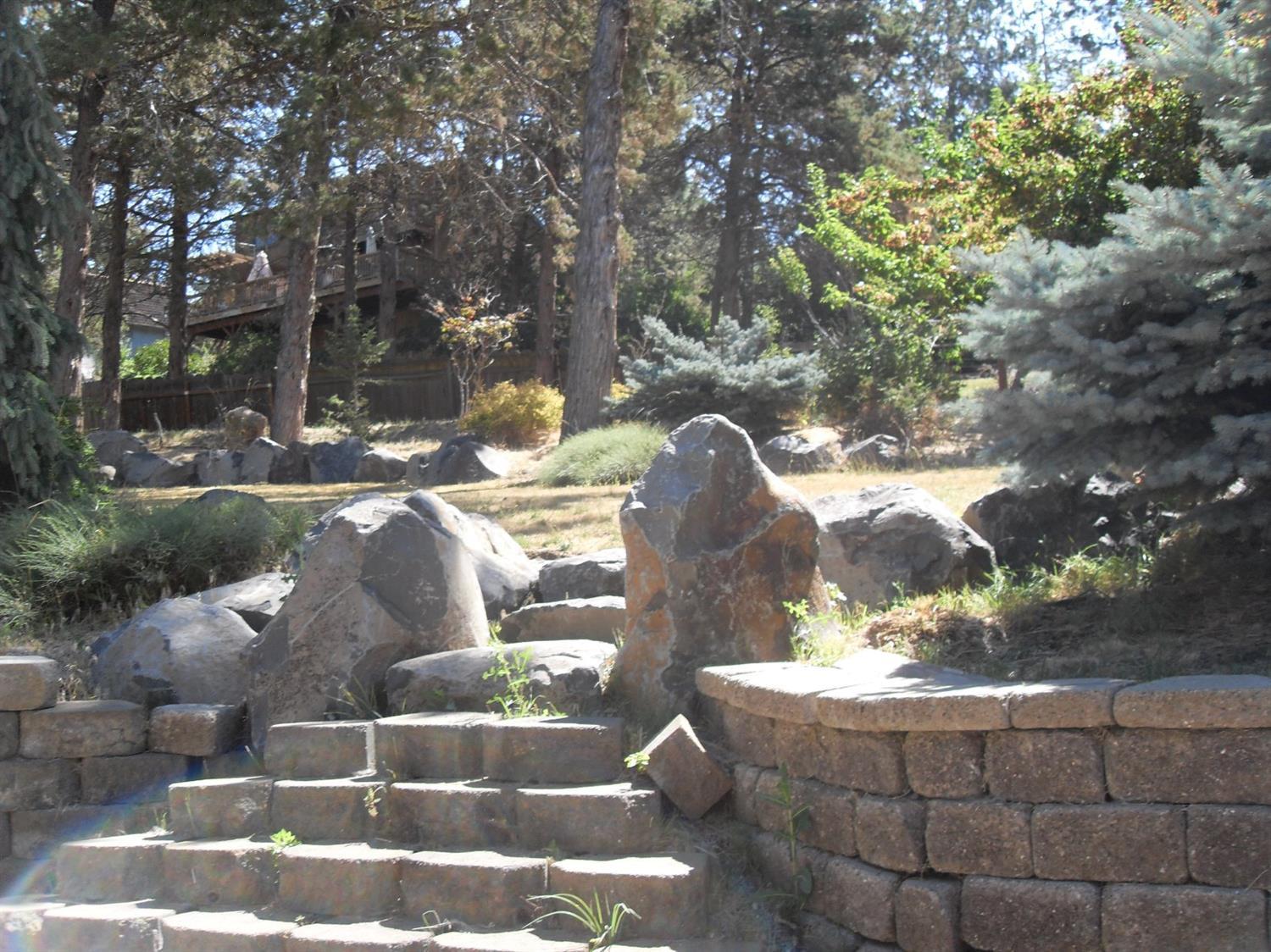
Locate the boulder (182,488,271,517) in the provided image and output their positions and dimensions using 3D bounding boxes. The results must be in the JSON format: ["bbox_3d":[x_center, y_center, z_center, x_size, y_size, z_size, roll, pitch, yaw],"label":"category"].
[{"bbox_3d":[-2.292,0.206,7.000,0.580,0.320,0.480,0,-5,0],"label":"boulder"}]

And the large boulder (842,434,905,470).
[{"bbox_3d":[2.335,-0.233,12.200,0.657,0.367,0.500,-2,-5,11],"label":"large boulder"}]

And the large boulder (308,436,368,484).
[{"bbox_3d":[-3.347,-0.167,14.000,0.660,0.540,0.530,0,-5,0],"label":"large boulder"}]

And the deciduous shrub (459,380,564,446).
[{"bbox_3d":[-1.729,-0.869,17.500,1.438,0.823,1.400,1,-6,-6],"label":"deciduous shrub"}]

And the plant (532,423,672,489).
[{"bbox_3d":[-0.291,-0.209,12.200,1.369,0.631,1.200,1,-4,0],"label":"plant"}]

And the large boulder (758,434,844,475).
[{"bbox_3d":[1.527,-0.200,11.700,0.842,0.398,0.600,-1,-5,7],"label":"large boulder"}]

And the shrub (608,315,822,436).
[{"bbox_3d":[0.828,-1.034,13.000,2.183,1.259,2.000,-1,-5,4],"label":"shrub"}]

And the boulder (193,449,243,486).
[{"bbox_3d":[-3.739,-0.071,11.200,0.461,0.337,0.420,1,-5,-18],"label":"boulder"}]

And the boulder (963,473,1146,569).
[{"bbox_3d":[1.933,0.220,5.750,0.800,0.460,0.600,1,-5,-10],"label":"boulder"}]

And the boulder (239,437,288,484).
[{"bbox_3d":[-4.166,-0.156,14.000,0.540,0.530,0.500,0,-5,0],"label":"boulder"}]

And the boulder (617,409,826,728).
[{"bbox_3d":[0.253,0.280,3.720,0.640,0.911,0.520,-1,-5,4],"label":"boulder"}]

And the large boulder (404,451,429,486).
[{"bbox_3d":[-2.241,-0.081,12.800,0.255,0.367,0.350,1,-4,0],"label":"large boulder"}]

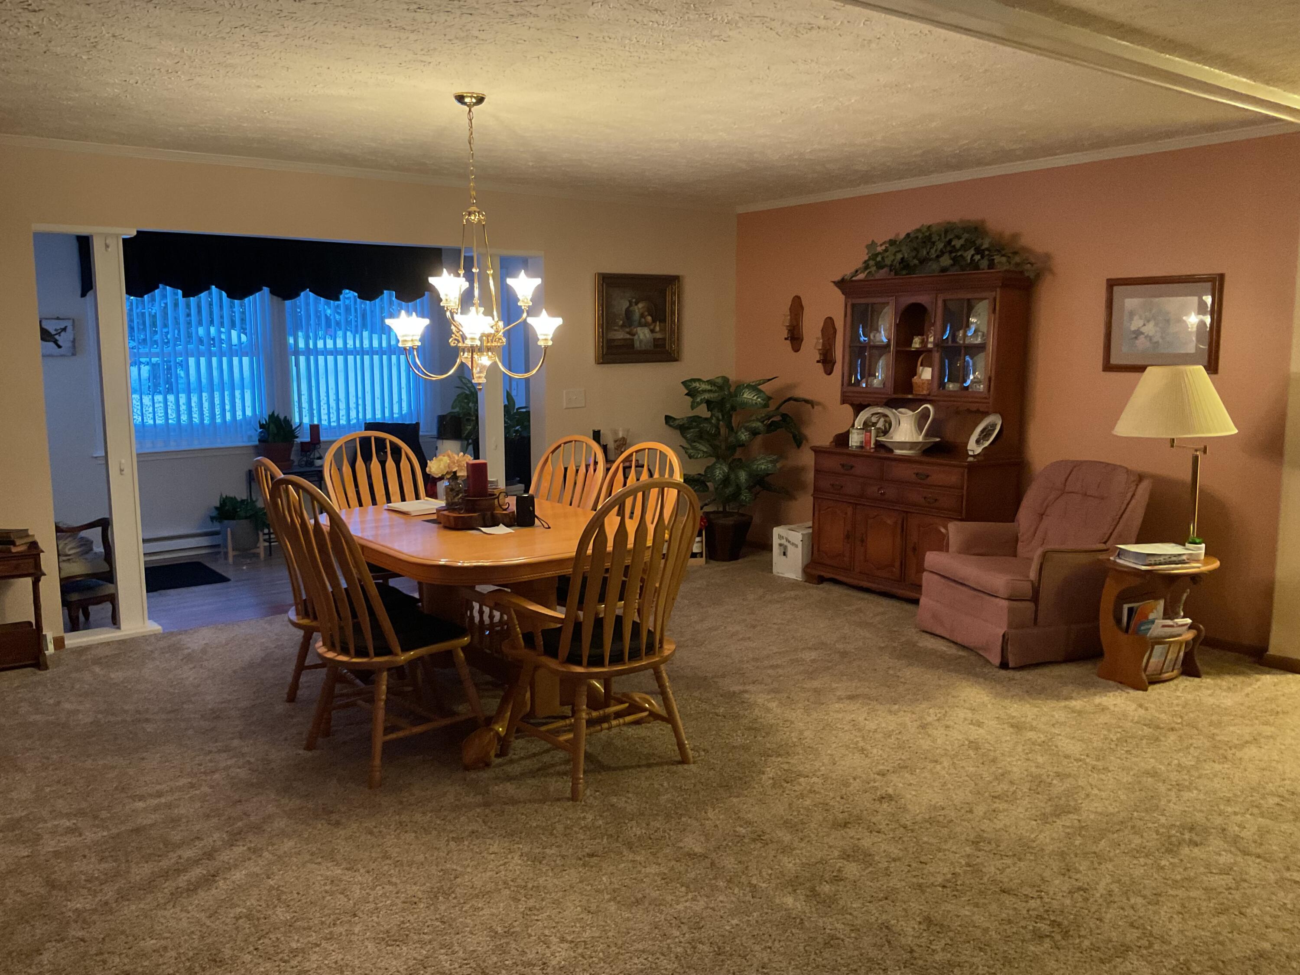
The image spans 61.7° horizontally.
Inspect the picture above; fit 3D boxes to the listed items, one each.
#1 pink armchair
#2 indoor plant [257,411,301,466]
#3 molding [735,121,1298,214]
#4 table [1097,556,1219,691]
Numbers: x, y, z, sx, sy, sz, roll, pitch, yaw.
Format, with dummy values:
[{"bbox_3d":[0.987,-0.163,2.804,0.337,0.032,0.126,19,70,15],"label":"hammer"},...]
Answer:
[{"bbox_3d":[1.892,0.313,5.393,0.840,0.900,0.720,-3,8,-20],"label":"pink armchair"},{"bbox_3d":[-2.671,-0.347,7.830,0.330,0.410,0.310,-6,9,-37],"label":"indoor plant"},{"bbox_3d":[1.719,-1.771,6.226,0.046,0.050,3.720,-6,9,-36],"label":"molding"},{"bbox_3d":[2.223,0.579,4.791,0.585,0.530,0.440,-6,9,-36],"label":"table"}]

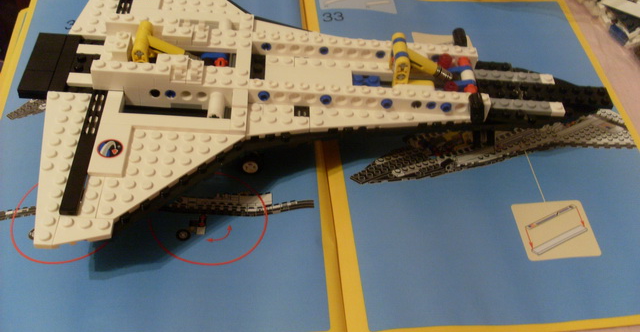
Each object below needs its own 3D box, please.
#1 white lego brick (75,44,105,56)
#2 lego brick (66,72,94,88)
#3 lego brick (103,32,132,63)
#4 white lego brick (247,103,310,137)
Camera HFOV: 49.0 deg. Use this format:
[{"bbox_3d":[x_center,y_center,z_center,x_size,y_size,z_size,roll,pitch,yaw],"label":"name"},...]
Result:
[{"bbox_3d":[-0.127,-0.064,0.394,0.016,0.003,0.008,3,48,-4],"label":"white lego brick"},{"bbox_3d":[-0.126,-0.045,0.378,0.016,0.003,0.008,3,48,-4],"label":"lego brick"},{"bbox_3d":[-0.112,-0.064,0.387,0.014,0.011,0.017,3,48,-4],"label":"lego brick"},{"bbox_3d":[-0.022,-0.023,0.370,0.032,0.005,0.023,3,48,-4],"label":"white lego brick"}]

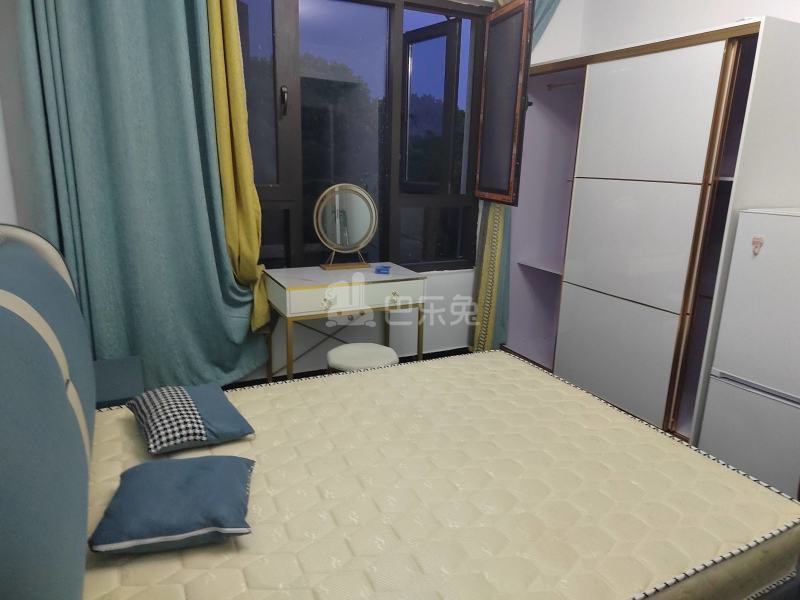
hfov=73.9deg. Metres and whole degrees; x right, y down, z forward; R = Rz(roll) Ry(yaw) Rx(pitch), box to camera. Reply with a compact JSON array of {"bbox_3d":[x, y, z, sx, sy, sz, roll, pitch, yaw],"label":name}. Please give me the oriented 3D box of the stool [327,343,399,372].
[{"bbox_3d":[-0.208,0.486,2.927,0.390,0.440,0.390,-5,15,-26],"label":"stool"}]

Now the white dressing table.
[{"bbox_3d":[-0.325,0.219,3.174,0.811,0.758,0.494,-6,16,-26],"label":"white dressing table"}]

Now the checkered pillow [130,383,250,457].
[{"bbox_3d":[-0.759,0.411,1.910,0.350,0.125,0.380,-6,16,-30],"label":"checkered pillow"}]

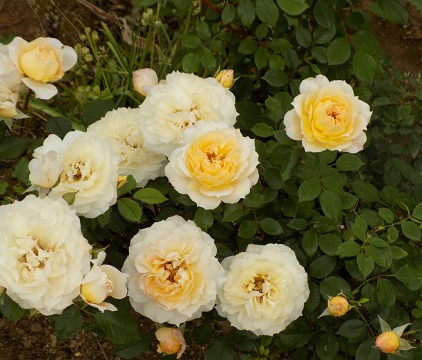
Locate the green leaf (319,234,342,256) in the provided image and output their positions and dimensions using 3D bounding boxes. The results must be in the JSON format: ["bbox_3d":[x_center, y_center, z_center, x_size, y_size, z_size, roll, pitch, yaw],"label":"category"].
[{"bbox_3d":[0.118,0.065,1.180,0.026,0.005,0.022,41,73,16],"label":"green leaf"}]

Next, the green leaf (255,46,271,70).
[{"bbox_3d":[0.061,-0.146,1.420,0.018,0.006,0.030,6,68,2],"label":"green leaf"}]

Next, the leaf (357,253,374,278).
[{"bbox_3d":[0.152,0.085,1.180,0.016,0.008,0.025,-1,76,0],"label":"leaf"}]

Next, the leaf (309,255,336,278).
[{"bbox_3d":[0.116,0.089,1.230,0.036,0.006,0.021,-40,73,-15],"label":"leaf"}]

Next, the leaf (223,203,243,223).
[{"bbox_3d":[0.023,0.034,1.260,0.019,0.008,0.029,36,69,17],"label":"leaf"}]

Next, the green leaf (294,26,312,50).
[{"bbox_3d":[0.098,-0.153,1.280,0.017,0.005,0.028,-26,69,-11],"label":"green leaf"}]

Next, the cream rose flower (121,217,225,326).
[{"bbox_3d":[-0.036,0.087,1.160,0.098,0.055,0.103,-2,81,-2],"label":"cream rose flower"}]

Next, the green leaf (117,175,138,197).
[{"bbox_3d":[-0.084,0.008,1.200,0.018,0.006,0.029,35,72,13],"label":"green leaf"}]

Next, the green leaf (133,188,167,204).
[{"bbox_3d":[-0.064,0.019,1.280,0.038,0.008,0.023,0,50,0],"label":"green leaf"}]

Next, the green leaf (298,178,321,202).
[{"bbox_3d":[0.104,0.011,1.260,0.022,0.008,0.035,38,69,17],"label":"green leaf"}]

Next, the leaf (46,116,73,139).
[{"bbox_3d":[-0.168,-0.055,1.320,0.025,0.006,0.039,-37,72,-14],"label":"leaf"}]

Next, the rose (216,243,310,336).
[{"bbox_3d":[0.048,0.101,1.100,0.085,0.050,0.085,0,73,6],"label":"rose"}]

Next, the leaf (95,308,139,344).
[{"bbox_3d":[-0.093,0.145,1.190,0.053,0.006,0.029,26,70,10],"label":"leaf"}]

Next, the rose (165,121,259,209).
[{"bbox_3d":[0.002,-0.015,1.210,0.092,0.054,0.088,0,63,0],"label":"rose"}]

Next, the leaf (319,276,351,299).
[{"bbox_3d":[0.136,0.117,1.290,0.036,0.007,0.026,15,66,7],"label":"leaf"}]

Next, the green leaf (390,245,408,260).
[{"bbox_3d":[0.203,0.078,1.300,0.023,0.004,0.019,17,60,3],"label":"green leaf"}]

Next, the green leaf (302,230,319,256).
[{"bbox_3d":[0.099,0.063,1.180,0.016,0.005,0.028,-1,67,-1],"label":"green leaf"}]

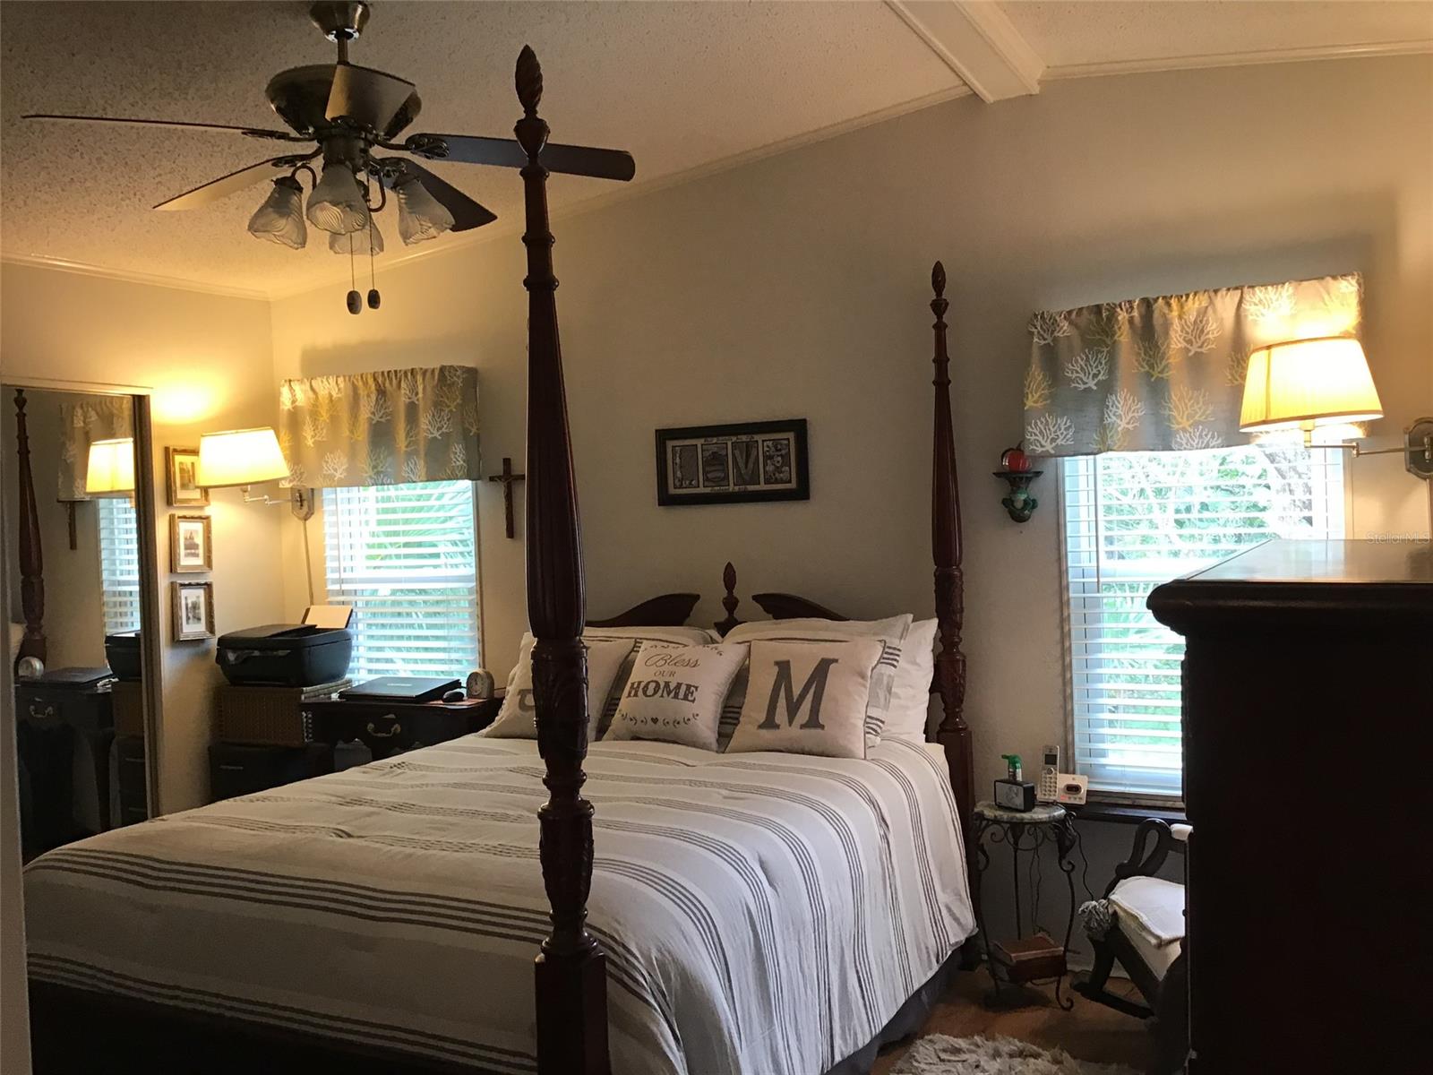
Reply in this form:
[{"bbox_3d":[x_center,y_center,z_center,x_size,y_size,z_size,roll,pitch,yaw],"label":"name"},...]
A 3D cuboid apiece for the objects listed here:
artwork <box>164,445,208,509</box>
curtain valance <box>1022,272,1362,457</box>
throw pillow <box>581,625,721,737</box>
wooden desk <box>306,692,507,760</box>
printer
[{"bbox_3d":[-2.000,-0.228,4.858,0.025,0.227,0.167,-2,1,28],"label":"artwork"},{"bbox_3d":[1.305,-0.461,3.580,0.891,0.424,0.099,-2,1,28],"label":"curtain valance"},{"bbox_3d":[-0.269,0.438,3.978,0.540,0.380,0.170,-2,-27,27],"label":"throw pillow"},{"bbox_3d":[-1.064,0.971,4.690,0.762,0.780,0.406,-2,1,28],"label":"wooden desk"},{"bbox_3d":[-1.663,0.411,4.969,0.430,0.280,0.300,-2,1,27],"label":"printer"}]

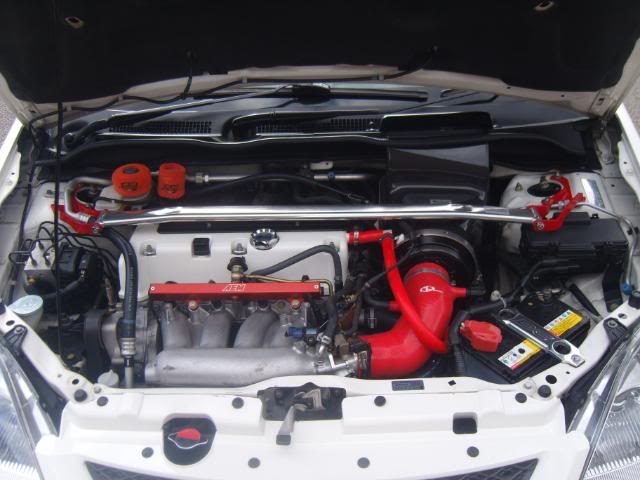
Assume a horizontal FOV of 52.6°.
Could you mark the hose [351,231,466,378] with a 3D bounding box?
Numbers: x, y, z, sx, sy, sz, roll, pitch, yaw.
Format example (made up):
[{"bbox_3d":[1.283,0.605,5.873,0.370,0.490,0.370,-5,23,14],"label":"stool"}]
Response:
[{"bbox_3d":[0.176,0.137,1.319,0.223,0.190,0.290,0,35,0],"label":"hose"}]

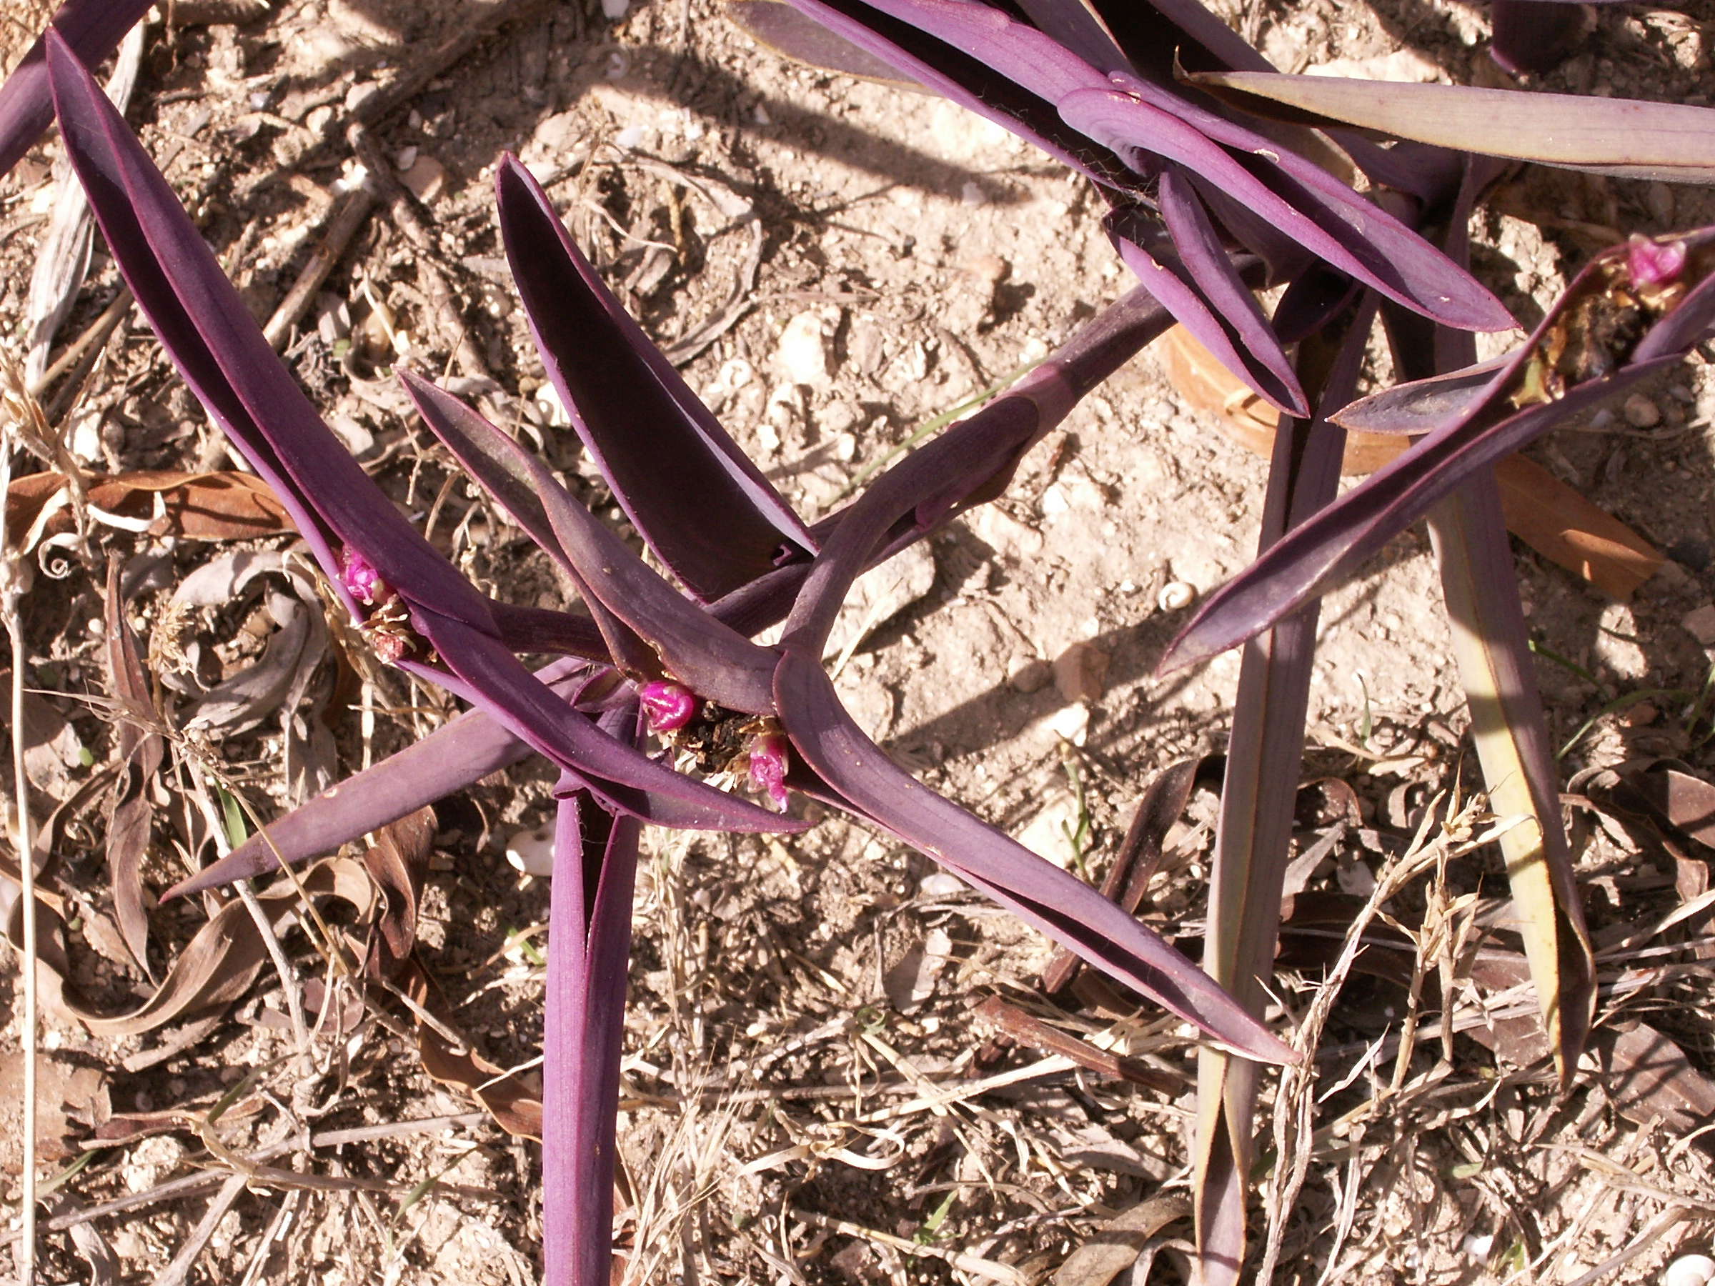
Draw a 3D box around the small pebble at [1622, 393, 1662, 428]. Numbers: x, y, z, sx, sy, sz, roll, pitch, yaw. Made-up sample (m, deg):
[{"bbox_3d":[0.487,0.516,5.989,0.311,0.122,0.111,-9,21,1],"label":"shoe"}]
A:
[{"bbox_3d":[0.143,-0.042,0.560,0.007,0.005,0.006,0,57,0],"label":"small pebble"}]

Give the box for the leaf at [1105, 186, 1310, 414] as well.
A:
[{"bbox_3d":[0.059,-0.056,0.500,0.015,0.013,0.044,-29,75,-18],"label":"leaf"}]

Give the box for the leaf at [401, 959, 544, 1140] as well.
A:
[{"bbox_3d":[-0.059,0.066,0.494,0.010,0.008,0.039,-41,71,-17],"label":"leaf"}]

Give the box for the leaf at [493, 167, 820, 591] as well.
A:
[{"bbox_3d":[-0.036,-0.045,0.505,0.021,0.084,0.013,-31,24,-4],"label":"leaf"}]

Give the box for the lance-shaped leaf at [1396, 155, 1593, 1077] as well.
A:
[{"bbox_3d":[0.107,-0.011,0.511,0.017,0.020,0.170,-2,65,-1],"label":"lance-shaped leaf"}]

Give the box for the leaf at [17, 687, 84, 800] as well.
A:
[{"bbox_3d":[-0.136,0.017,0.519,0.012,0.005,0.021,-7,57,-4],"label":"leaf"}]

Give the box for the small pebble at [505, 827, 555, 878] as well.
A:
[{"bbox_3d":[-0.053,0.035,0.508,0.009,0.007,0.009,0,57,0],"label":"small pebble"}]

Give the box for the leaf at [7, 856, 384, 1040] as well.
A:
[{"bbox_3d":[-0.108,0.049,0.499,0.059,0.014,0.025,-1,65,0],"label":"leaf"}]

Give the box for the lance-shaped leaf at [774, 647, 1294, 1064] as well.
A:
[{"bbox_3d":[0.027,0.034,0.469,0.098,0.015,0.017,40,63,-1],"label":"lance-shaped leaf"}]

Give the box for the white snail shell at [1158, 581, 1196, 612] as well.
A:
[{"bbox_3d":[0.055,-0.008,0.530,0.005,0.004,0.006,0,65,0],"label":"white snail shell"}]

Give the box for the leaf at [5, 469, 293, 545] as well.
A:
[{"bbox_3d":[-0.122,-0.023,0.535,0.057,0.008,0.011,0,65,0],"label":"leaf"}]

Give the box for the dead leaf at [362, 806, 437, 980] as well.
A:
[{"bbox_3d":[-0.074,0.040,0.497,0.013,0.012,0.030,0,65,0],"label":"dead leaf"}]

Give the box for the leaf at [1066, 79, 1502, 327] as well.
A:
[{"bbox_3d":[0.069,-0.070,0.485,0.080,0.014,0.017,27,79,6],"label":"leaf"}]

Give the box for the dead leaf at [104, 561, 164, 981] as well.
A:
[{"bbox_3d":[-0.122,0.021,0.515,0.009,0.008,0.075,-9,65,-4],"label":"dead leaf"}]

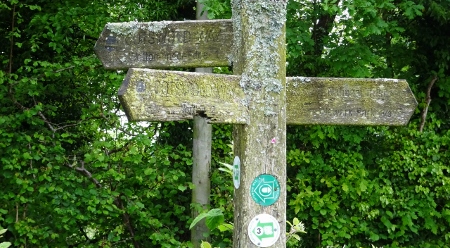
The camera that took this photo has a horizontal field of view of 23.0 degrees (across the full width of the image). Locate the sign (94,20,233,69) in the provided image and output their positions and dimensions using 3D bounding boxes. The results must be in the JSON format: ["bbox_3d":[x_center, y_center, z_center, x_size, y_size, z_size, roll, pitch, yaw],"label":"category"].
[{"bbox_3d":[-0.147,-0.204,2.840,0.385,0.117,0.035,0,-2,15],"label":"sign"}]

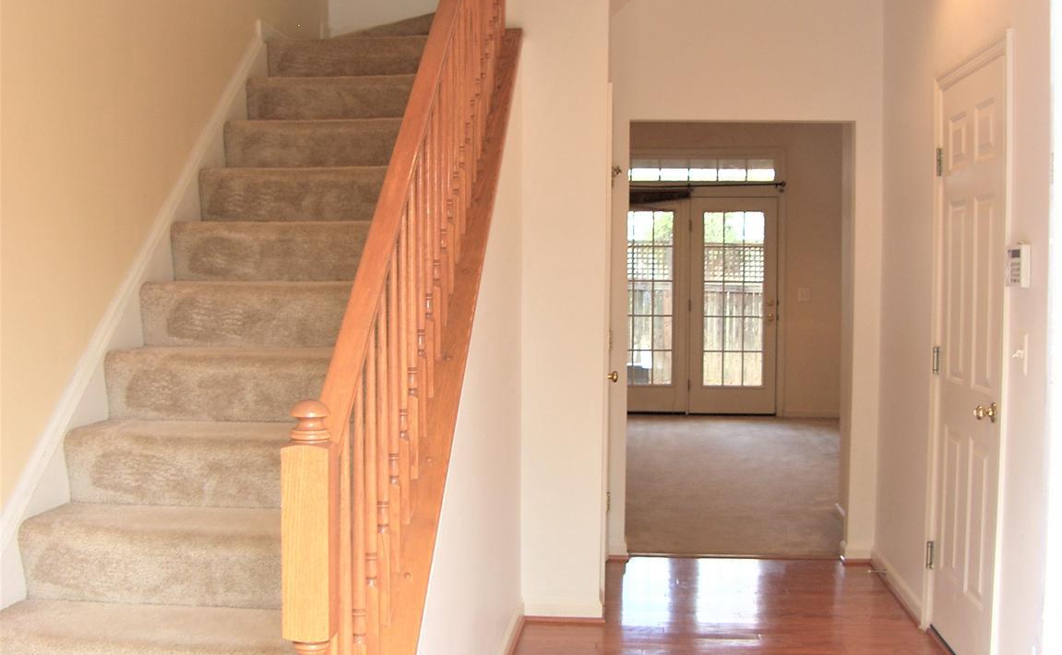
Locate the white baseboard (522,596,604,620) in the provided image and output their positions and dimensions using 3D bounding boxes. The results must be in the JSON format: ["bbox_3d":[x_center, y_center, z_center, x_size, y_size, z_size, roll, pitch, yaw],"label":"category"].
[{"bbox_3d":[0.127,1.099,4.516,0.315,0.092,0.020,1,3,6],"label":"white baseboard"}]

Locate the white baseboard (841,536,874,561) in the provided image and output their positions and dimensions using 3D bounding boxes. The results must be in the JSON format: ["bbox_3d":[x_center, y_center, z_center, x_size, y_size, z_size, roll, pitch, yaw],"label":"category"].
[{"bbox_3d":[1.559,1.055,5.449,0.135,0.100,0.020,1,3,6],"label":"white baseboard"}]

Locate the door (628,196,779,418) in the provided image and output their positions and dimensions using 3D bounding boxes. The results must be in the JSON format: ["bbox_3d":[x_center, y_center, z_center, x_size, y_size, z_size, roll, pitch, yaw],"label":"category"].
[{"bbox_3d":[1.484,-0.211,10.829,1.670,2.080,0.100,1,3,6],"label":"door"}]

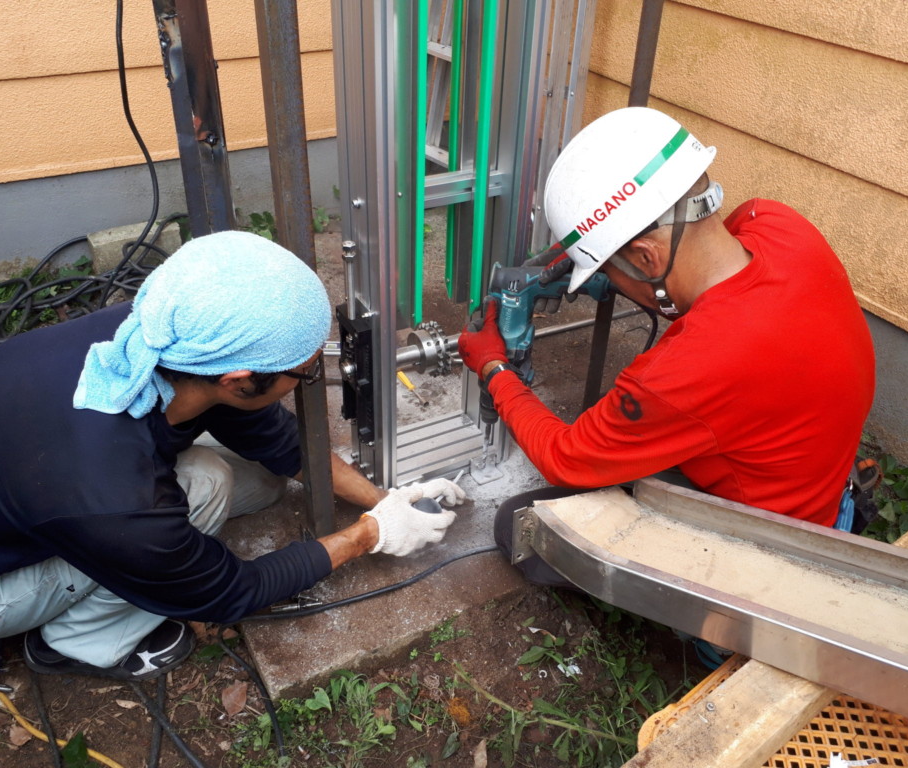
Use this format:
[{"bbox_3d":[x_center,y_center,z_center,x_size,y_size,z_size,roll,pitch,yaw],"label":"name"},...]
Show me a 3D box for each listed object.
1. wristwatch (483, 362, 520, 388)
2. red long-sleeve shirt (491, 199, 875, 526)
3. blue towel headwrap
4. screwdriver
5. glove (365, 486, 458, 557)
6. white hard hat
[{"bbox_3d":[0.091,-0.008,1.475,0.068,0.058,0.035,11,27,-28],"label":"wristwatch"},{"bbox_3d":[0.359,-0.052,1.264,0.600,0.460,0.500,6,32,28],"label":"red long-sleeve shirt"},{"bbox_3d":[-0.297,-0.066,0.950,0.280,0.200,0.190,1,30,-36],"label":"blue towel headwrap"},{"bbox_3d":[-0.102,0.007,1.925,0.026,0.026,0.162,-16,38,-25],"label":"screwdriver"},{"bbox_3d":[-0.077,0.259,1.485,0.165,0.085,0.110,-9,36,-16],"label":"glove"},{"bbox_3d":[0.205,-0.267,1.098,0.155,0.285,0.220,48,37,-3],"label":"white hard hat"}]

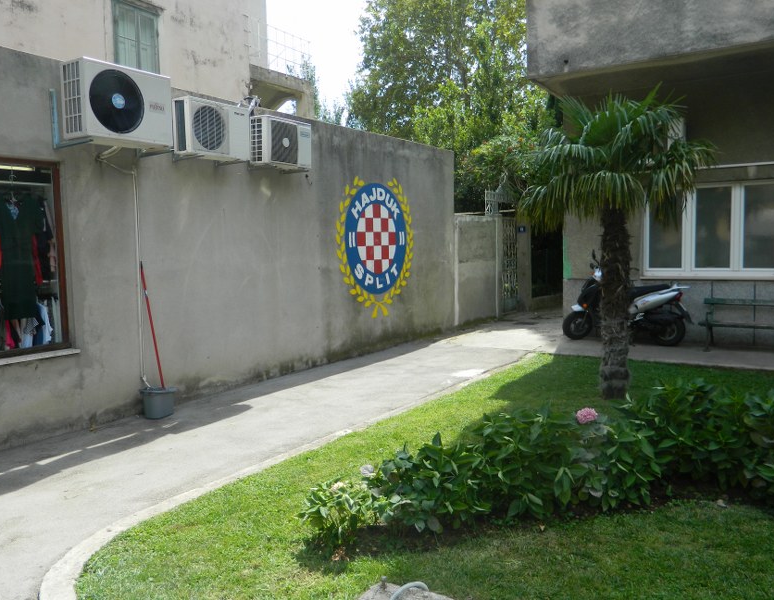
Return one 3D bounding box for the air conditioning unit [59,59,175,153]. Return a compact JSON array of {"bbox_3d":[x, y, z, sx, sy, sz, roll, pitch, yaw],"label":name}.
[{"bbox_3d":[-2.148,-1.544,5.208,0.300,0.575,0.787,2,6,34],"label":"air conditioning unit"}]

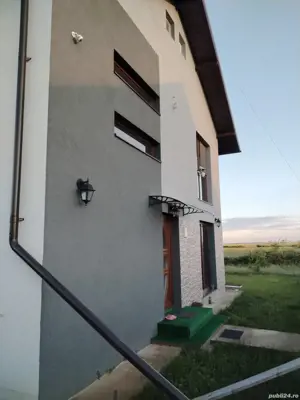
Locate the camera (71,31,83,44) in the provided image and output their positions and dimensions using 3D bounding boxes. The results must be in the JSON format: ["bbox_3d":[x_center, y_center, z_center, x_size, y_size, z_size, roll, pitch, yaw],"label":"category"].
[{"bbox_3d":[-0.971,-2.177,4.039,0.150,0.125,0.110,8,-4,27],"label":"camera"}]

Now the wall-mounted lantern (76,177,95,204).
[{"bbox_3d":[-0.831,-0.100,3.848,0.200,0.355,0.160,-5,-10,26],"label":"wall-mounted lantern"}]

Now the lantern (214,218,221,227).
[{"bbox_3d":[2.344,0.804,10.261,0.200,0.350,0.160,-5,-10,26],"label":"lantern"}]

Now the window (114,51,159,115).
[{"bbox_3d":[-0.250,-2.193,5.877,0.130,0.413,1.863,-5,-10,26],"label":"window"}]

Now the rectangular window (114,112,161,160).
[{"bbox_3d":[-0.234,-1.120,5.696,0.130,0.413,1.812,-5,-10,26],"label":"rectangular window"}]

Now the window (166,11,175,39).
[{"bbox_3d":[0.497,-4.510,7.832,0.120,0.560,0.565,-5,-10,26],"label":"window"}]

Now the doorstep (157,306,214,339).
[{"bbox_3d":[0.789,2.492,6.175,0.663,0.215,1.725,-5,-10,26],"label":"doorstep"}]

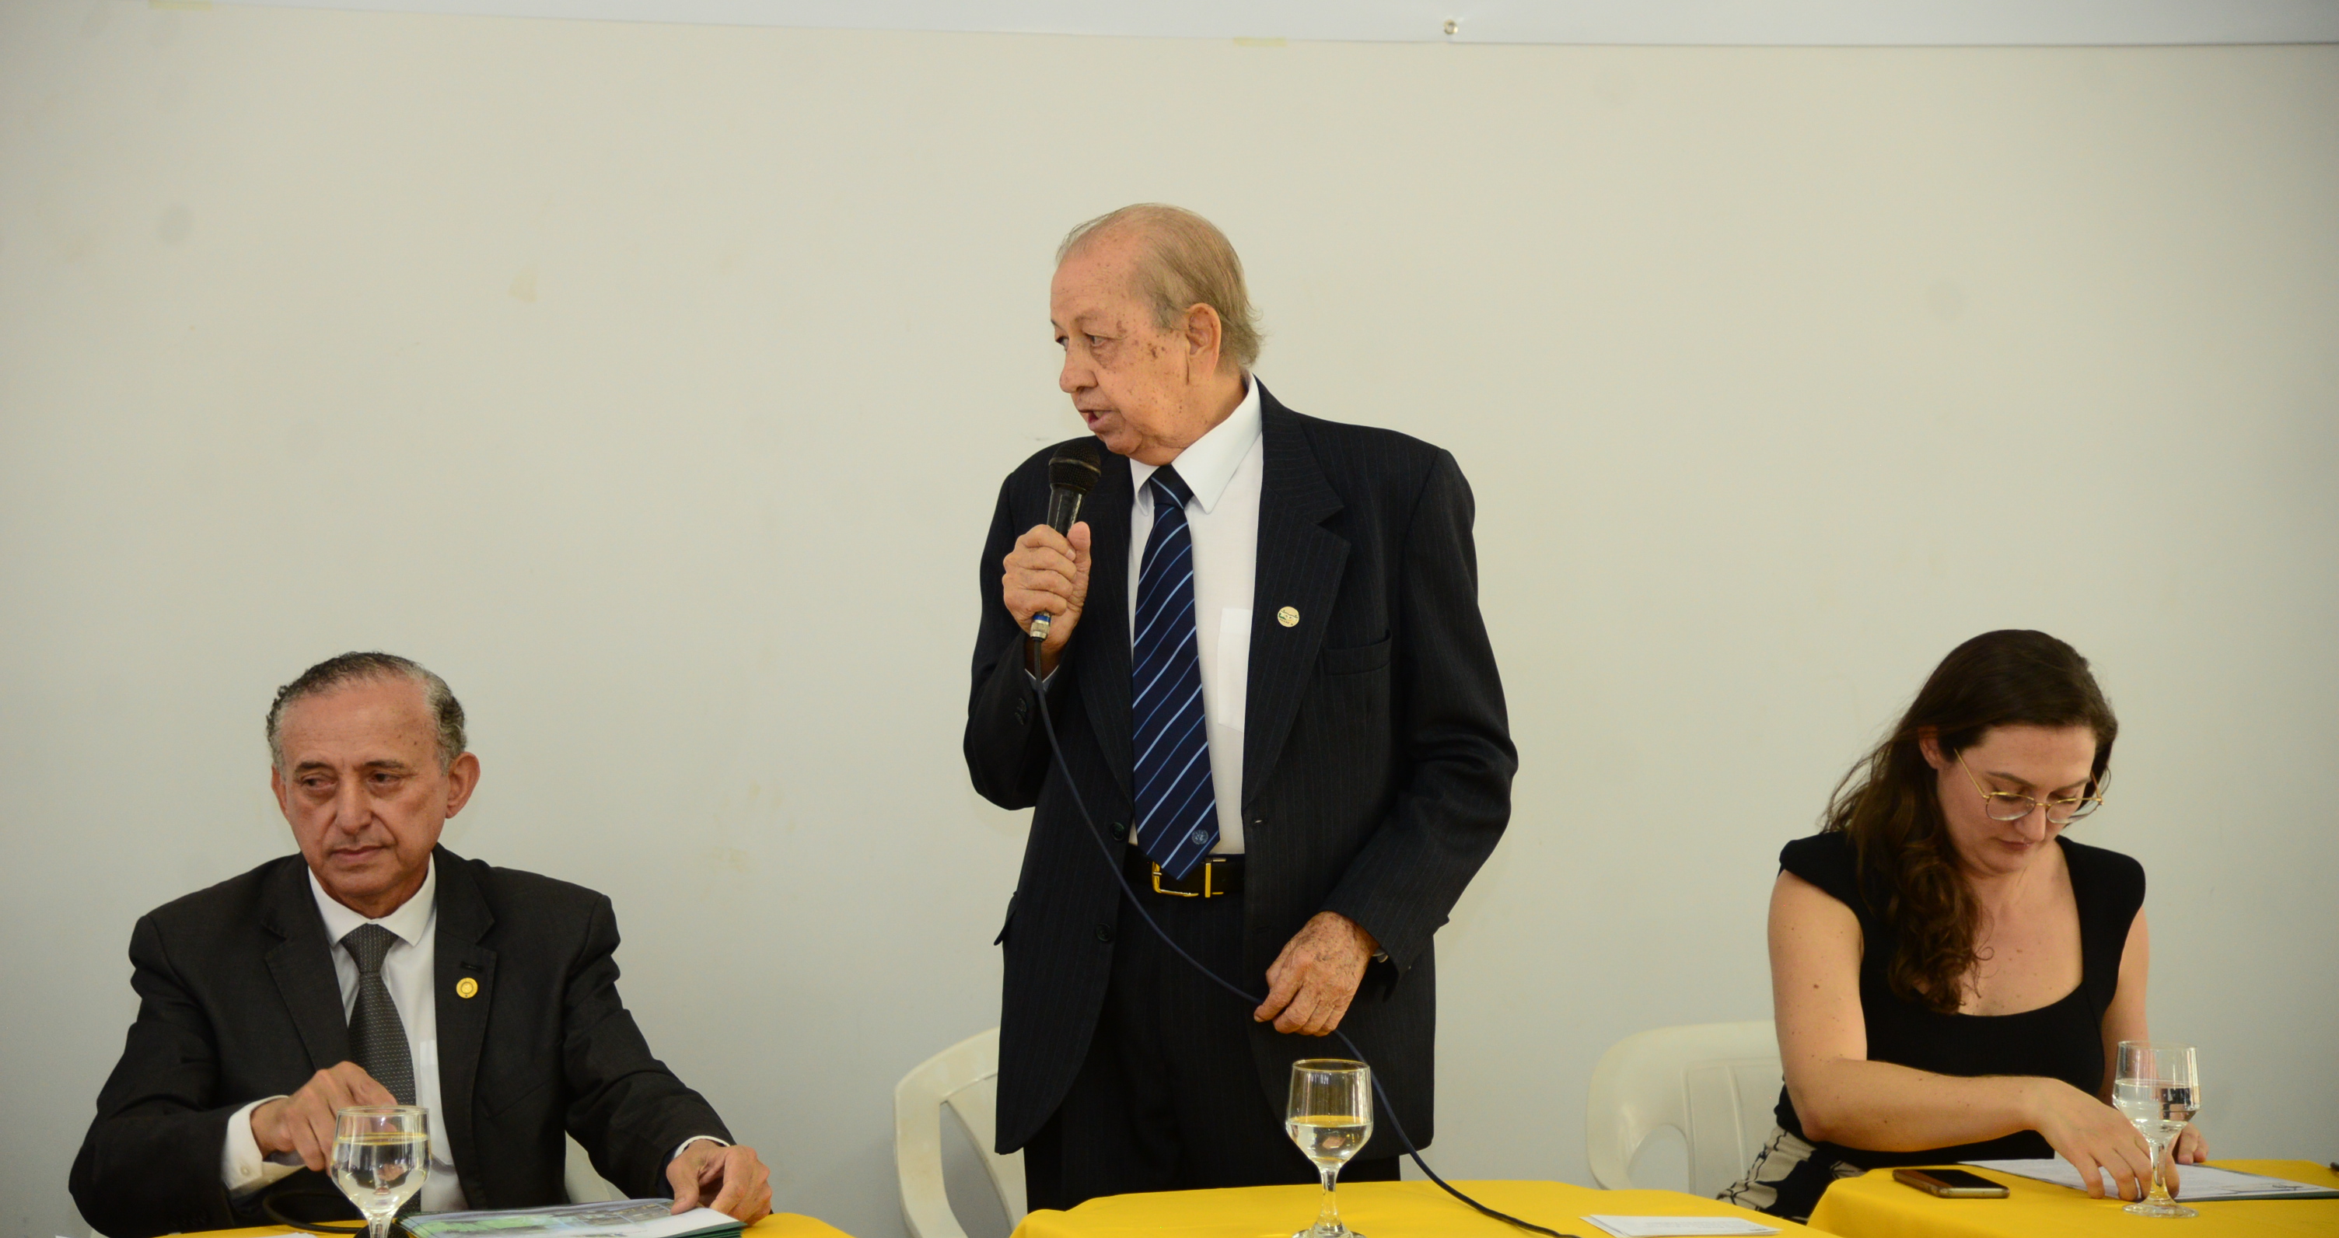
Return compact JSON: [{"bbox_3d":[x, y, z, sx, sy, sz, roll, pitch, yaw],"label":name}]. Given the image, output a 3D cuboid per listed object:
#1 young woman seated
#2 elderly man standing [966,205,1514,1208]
[{"bbox_3d":[0.830,0.648,4.880,0.520,1.270,0.800,0,0,-27],"label":"young woman seated"},{"bbox_3d":[0.066,0.440,4.770,0.550,1.690,0.420,0,0,22],"label":"elderly man standing"}]

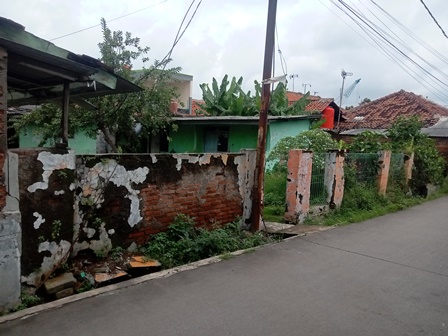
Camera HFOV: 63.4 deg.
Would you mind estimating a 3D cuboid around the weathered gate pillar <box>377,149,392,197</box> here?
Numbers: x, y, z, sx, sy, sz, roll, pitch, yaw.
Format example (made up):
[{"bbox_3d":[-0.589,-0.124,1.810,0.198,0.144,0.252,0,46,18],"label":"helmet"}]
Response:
[{"bbox_3d":[4.592,0.241,10.421,0.320,1.420,0.320,-2,3,-40],"label":"weathered gate pillar"}]

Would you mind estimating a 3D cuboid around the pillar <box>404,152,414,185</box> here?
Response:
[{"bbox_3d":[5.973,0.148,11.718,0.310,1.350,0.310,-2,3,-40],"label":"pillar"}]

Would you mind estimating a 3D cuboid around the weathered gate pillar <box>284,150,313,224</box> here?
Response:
[{"bbox_3d":[1.562,0.416,7.576,0.340,1.520,0.340,-2,3,-40],"label":"weathered gate pillar"}]

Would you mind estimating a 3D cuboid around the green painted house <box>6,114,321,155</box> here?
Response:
[{"bbox_3d":[-1.950,-0.661,16.787,11.800,2.850,5.500,1,3,12],"label":"green painted house"}]

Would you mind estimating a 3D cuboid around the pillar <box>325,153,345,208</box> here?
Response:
[{"bbox_3d":[2.622,0.350,8.624,0.330,1.480,0.330,-2,3,-40],"label":"pillar"}]

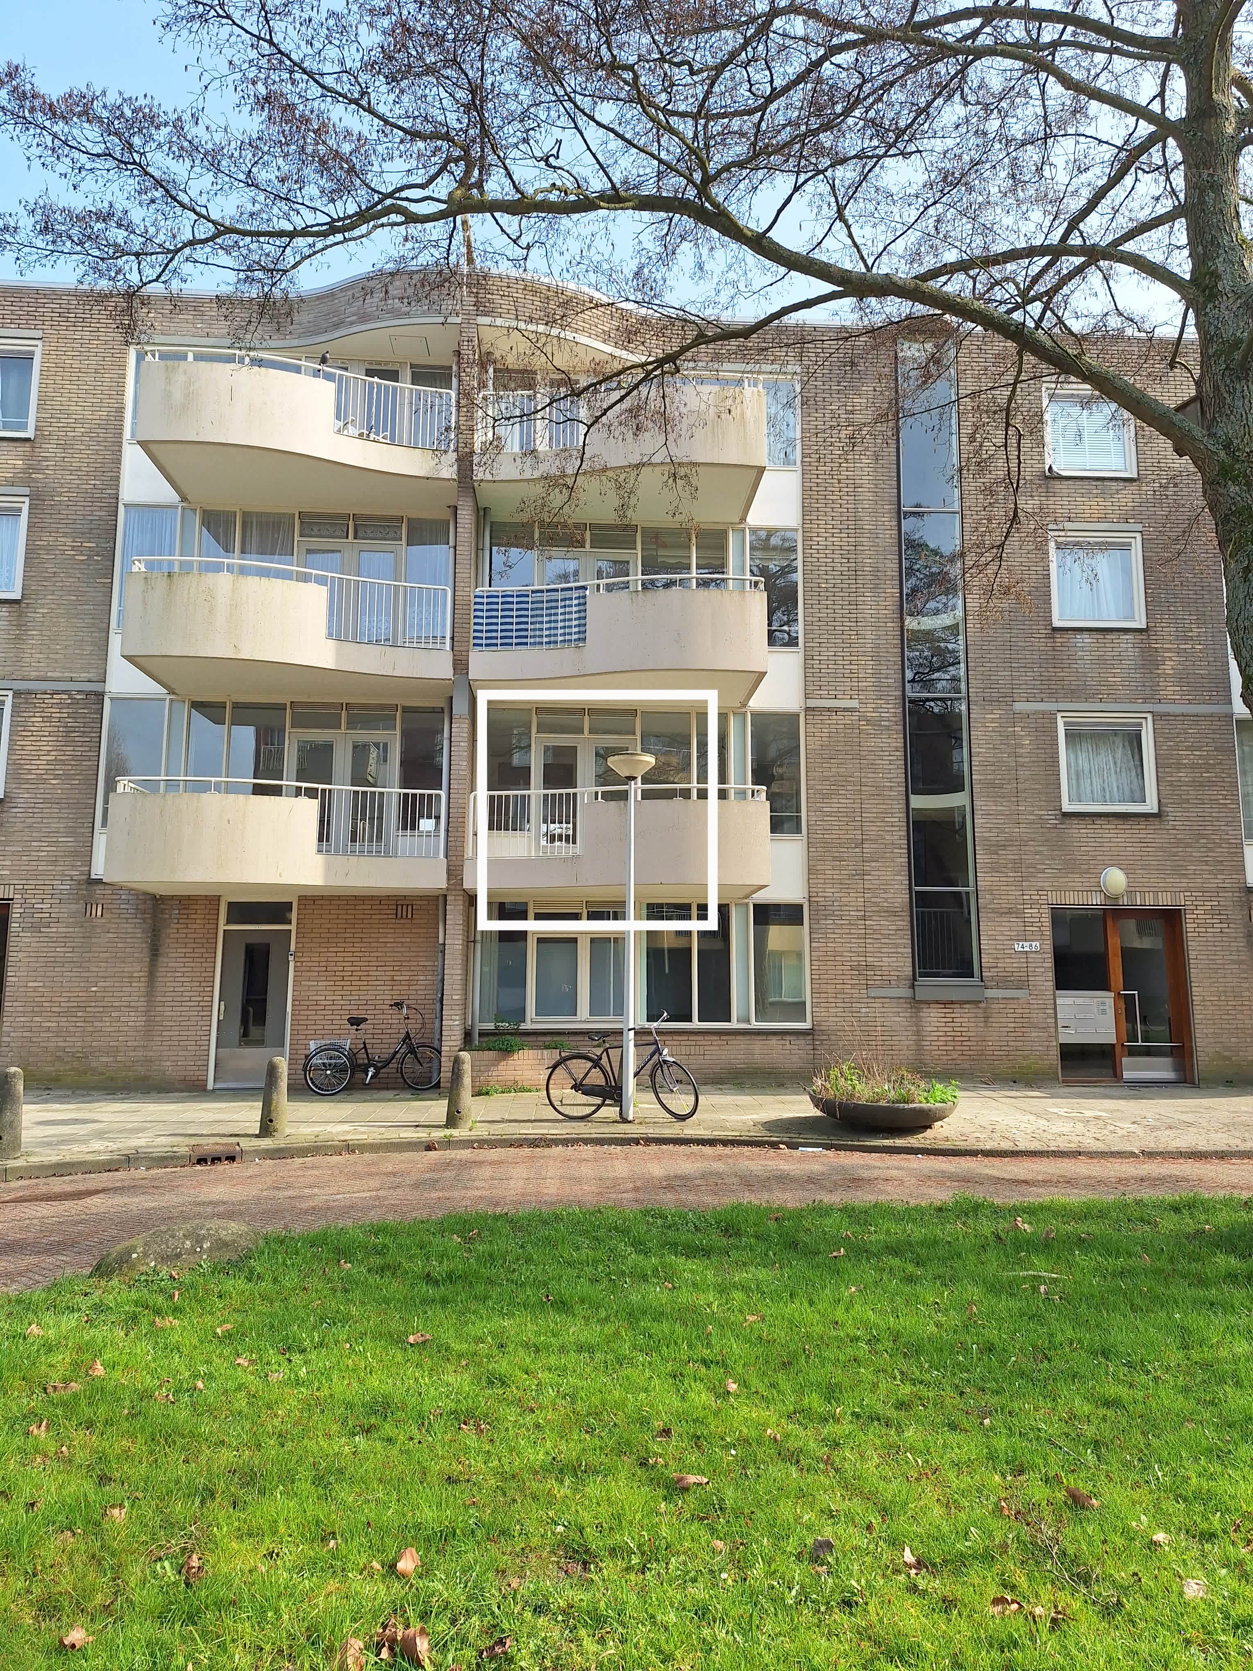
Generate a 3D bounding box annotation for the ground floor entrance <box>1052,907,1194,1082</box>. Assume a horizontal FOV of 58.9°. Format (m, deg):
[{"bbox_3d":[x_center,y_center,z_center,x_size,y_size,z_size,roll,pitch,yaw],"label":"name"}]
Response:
[{"bbox_3d":[7.059,2.282,15.899,1.980,2.460,0.350,1,-8,-3],"label":"ground floor entrance"}]

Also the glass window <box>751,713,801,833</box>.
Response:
[{"bbox_3d":[2.111,-0.892,15.679,0.708,1.749,0.100,1,-8,-3],"label":"glass window"}]

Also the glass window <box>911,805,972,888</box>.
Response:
[{"bbox_3d":[4.448,0.153,15.665,0.845,1.191,0.100,1,-8,-3],"label":"glass window"}]

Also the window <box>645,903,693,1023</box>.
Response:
[{"bbox_3d":[0.585,1.711,14.944,0.662,1.633,0.100,1,-8,-3],"label":"window"}]

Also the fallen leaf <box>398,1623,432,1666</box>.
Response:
[{"bbox_3d":[-0.481,1.841,2.527,0.075,0.050,0.080,2,-9,-10],"label":"fallen leaf"}]

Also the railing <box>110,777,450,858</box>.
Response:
[{"bbox_3d":[-4.215,-0.157,14.046,3.820,0.850,1.800,1,-8,-3],"label":"railing"}]

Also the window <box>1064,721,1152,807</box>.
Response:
[{"bbox_3d":[6.919,-1.034,15.992,1.310,1.330,0.100,1,-8,-3],"label":"window"}]

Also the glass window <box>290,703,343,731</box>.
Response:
[{"bbox_3d":[-4.265,-1.633,15.260,0.713,0.386,0.080,1,-8,-5],"label":"glass window"}]

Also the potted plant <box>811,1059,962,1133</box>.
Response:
[{"bbox_3d":[2.720,2.723,11.709,1.605,0.711,1.600,1,-8,-3],"label":"potted plant"}]

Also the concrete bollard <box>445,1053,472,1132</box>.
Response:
[{"bbox_3d":[-1.704,2.613,11.389,0.250,0.771,0.250,2,-9,-8],"label":"concrete bollard"}]

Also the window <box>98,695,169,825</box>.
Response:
[{"bbox_3d":[-6.643,-1.005,14.987,0.800,1.760,0.100,1,-8,-3],"label":"window"}]

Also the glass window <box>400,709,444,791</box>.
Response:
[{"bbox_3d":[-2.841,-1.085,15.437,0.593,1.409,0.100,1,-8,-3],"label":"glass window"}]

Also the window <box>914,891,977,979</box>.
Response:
[{"bbox_3d":[4.439,1.376,15.438,0.890,1.213,0.120,1,-8,-4],"label":"window"}]

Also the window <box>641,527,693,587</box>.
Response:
[{"bbox_3d":[0.569,-3.574,15.920,0.747,1.751,0.080,1,-8,-5],"label":"window"}]

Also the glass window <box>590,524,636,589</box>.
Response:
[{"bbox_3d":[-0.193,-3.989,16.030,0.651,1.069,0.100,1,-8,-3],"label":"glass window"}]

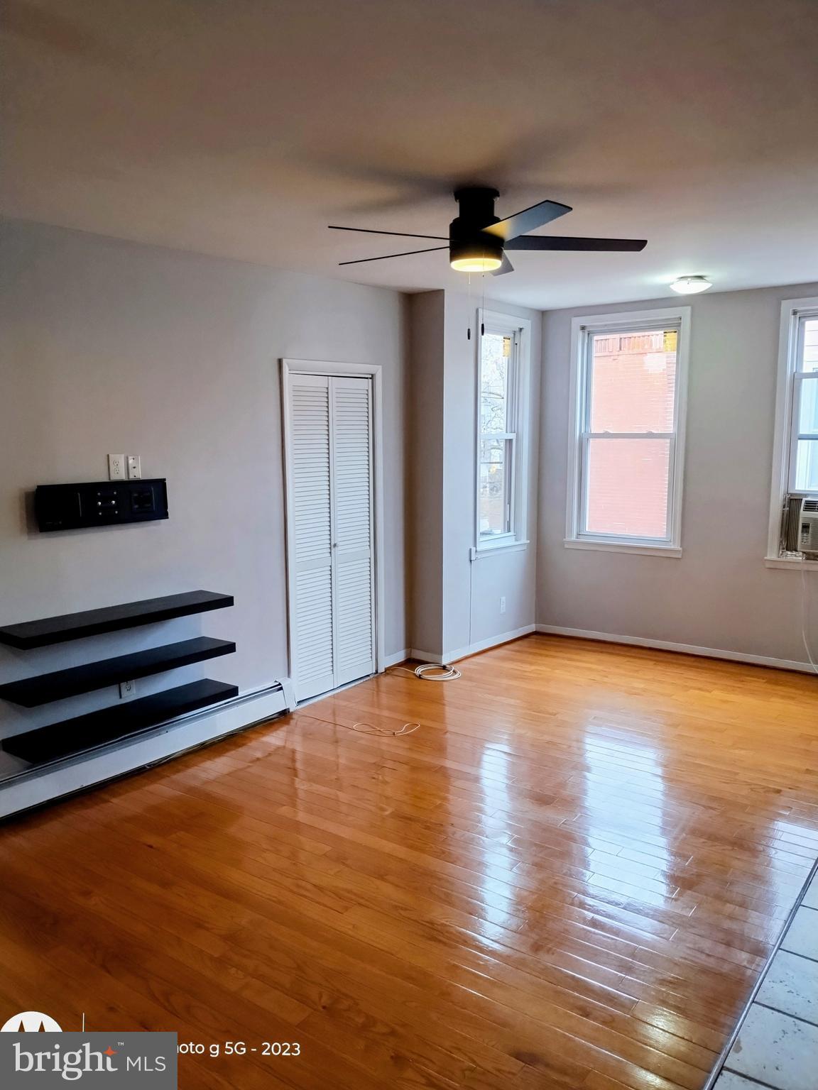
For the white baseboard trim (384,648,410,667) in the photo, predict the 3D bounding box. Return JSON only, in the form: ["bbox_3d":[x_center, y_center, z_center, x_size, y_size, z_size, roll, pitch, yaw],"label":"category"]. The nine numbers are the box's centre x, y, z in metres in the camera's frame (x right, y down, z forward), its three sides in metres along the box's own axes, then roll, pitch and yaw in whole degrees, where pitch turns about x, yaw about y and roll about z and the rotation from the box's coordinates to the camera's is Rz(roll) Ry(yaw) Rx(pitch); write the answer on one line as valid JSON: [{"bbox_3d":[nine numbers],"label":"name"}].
[{"bbox_3d":[-0.088,0.820,5.708,0.016,0.085,0.300,7,11,38],"label":"white baseboard trim"}]

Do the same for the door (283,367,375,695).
[{"bbox_3d":[-0.474,-0.058,5.132,0.045,2.015,0.755,7,11,38],"label":"door"}]

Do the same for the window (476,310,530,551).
[{"bbox_3d":[0.691,-0.854,5.997,0.130,1.750,0.720,7,11,41],"label":"window"}]

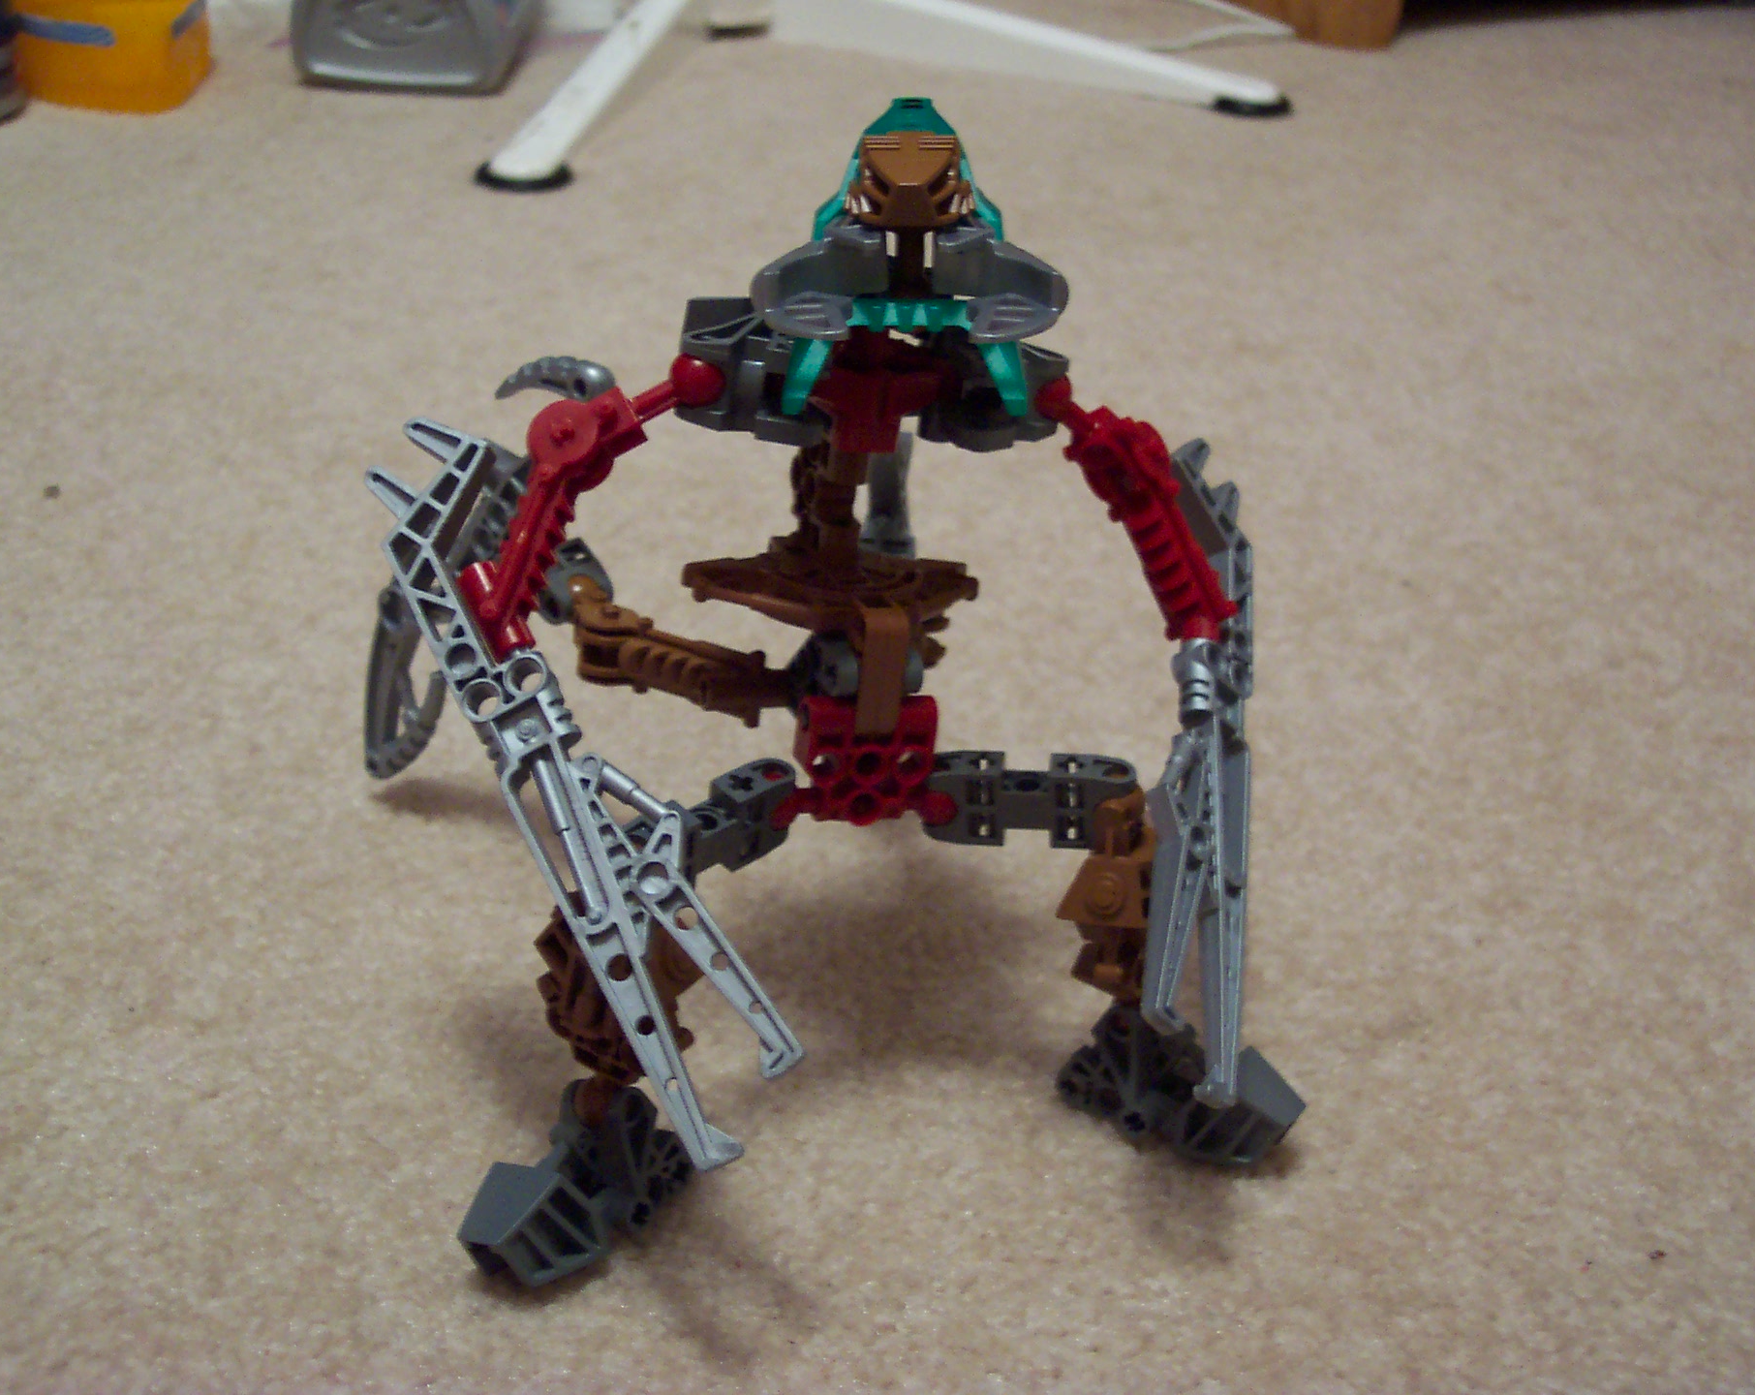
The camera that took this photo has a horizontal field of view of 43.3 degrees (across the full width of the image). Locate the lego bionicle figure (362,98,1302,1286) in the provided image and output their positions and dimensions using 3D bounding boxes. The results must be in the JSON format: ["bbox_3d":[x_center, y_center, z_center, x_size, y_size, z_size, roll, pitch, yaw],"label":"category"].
[{"bbox_3d":[-0.019,-0.013,0.397,0.167,0.190,0.182,-4,33,-7],"label":"lego bionicle figure"}]

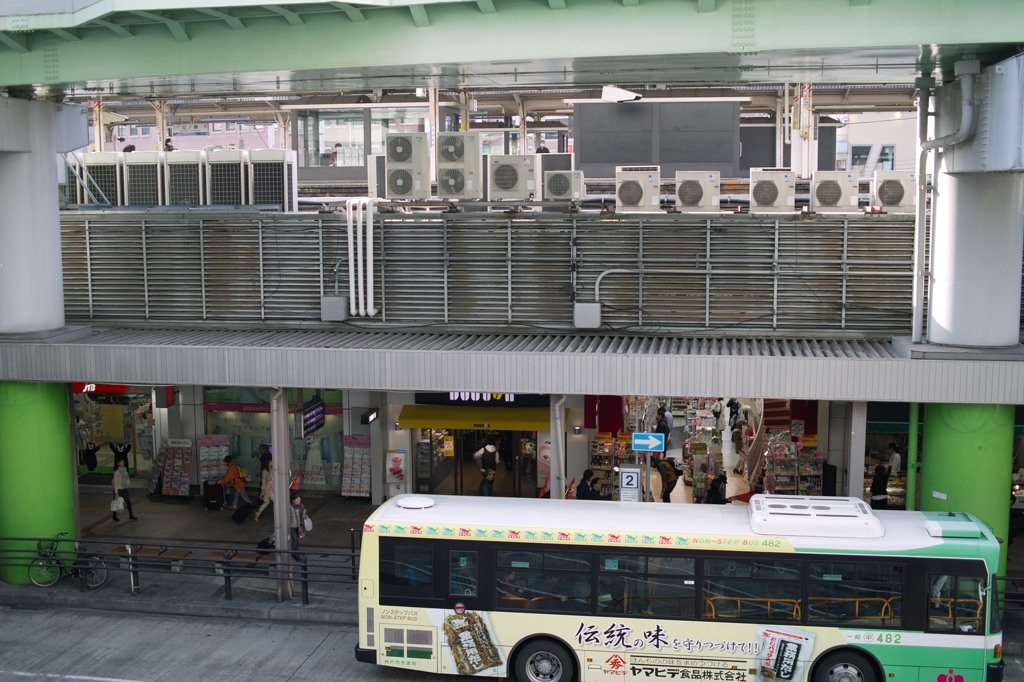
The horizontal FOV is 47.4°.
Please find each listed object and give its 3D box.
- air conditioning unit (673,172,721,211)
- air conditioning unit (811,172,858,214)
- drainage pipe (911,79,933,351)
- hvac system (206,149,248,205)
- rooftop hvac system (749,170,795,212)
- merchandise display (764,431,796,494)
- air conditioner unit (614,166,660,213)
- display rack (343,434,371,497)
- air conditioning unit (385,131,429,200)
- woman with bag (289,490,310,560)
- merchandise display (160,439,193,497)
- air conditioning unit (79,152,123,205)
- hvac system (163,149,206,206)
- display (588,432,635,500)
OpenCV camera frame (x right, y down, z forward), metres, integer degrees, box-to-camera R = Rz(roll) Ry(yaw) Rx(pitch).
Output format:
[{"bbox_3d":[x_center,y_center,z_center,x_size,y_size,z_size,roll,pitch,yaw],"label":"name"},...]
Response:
[{"bbox_3d":[3.982,-3.164,24.867,0.925,0.888,0.340,1,6,10],"label":"air conditioning unit"},{"bbox_3d":[6.903,-3.170,24.842,0.893,0.867,0.330,1,7,8],"label":"air conditioning unit"},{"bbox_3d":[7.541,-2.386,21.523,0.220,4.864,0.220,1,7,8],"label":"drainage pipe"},{"bbox_3d":[-6.336,-3.552,26.535,0.900,1.500,0.720,1,6,10],"label":"hvac system"},{"bbox_3d":[5.505,-3.141,24.617,0.908,0.885,0.340,1,6,10],"label":"rooftop hvac system"},{"bbox_3d":[7.093,3.427,30.715,0.820,1.950,0.450,1,6,10],"label":"merchandise display"},{"bbox_3d":[2.732,-3.204,25.067,0.932,0.912,0.340,1,6,10],"label":"air conditioner unit"},{"bbox_3d":[-4.203,3.492,31.611,0.740,1.740,0.420,1,6,10],"label":"display rack"},{"bbox_3d":[-2.170,-3.712,24.838,0.905,1.385,0.330,1,6,10],"label":"air conditioning unit"},{"bbox_3d":[-4.737,4.105,25.834,0.420,1.560,0.500,5,8,38],"label":"woman with bag"},{"bbox_3d":[-8.762,3.398,30.511,0.841,1.657,0.440,1,7,8],"label":"merchandise display"},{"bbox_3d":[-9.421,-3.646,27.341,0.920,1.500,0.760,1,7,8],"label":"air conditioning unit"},{"bbox_3d":[-7.320,-3.581,26.713,0.900,1.500,0.720,1,6,10],"label":"hvac system"},{"bbox_3d":[2.713,3.427,31.522,1.220,1.820,0.450,1,6,10],"label":"display"}]

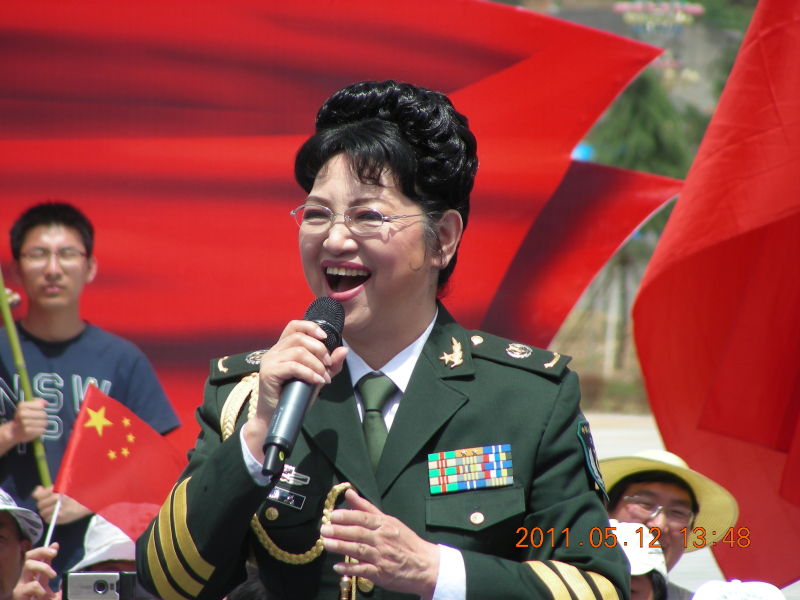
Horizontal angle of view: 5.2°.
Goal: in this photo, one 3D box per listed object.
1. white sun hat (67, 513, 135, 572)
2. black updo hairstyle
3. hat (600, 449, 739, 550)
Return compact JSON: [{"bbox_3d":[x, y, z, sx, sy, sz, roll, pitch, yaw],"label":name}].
[{"bbox_3d":[-0.400,0.375,13.700,0.260,0.120,0.275,1,-13,-5],"label":"white sun hat"},{"bbox_3d":[-0.015,-0.128,9.800,0.190,0.235,0.235,0,0,33],"label":"black updo hairstyle"},{"bbox_3d":[0.455,0.330,15.930,0.335,0.110,0.340,5,-31,3],"label":"hat"}]

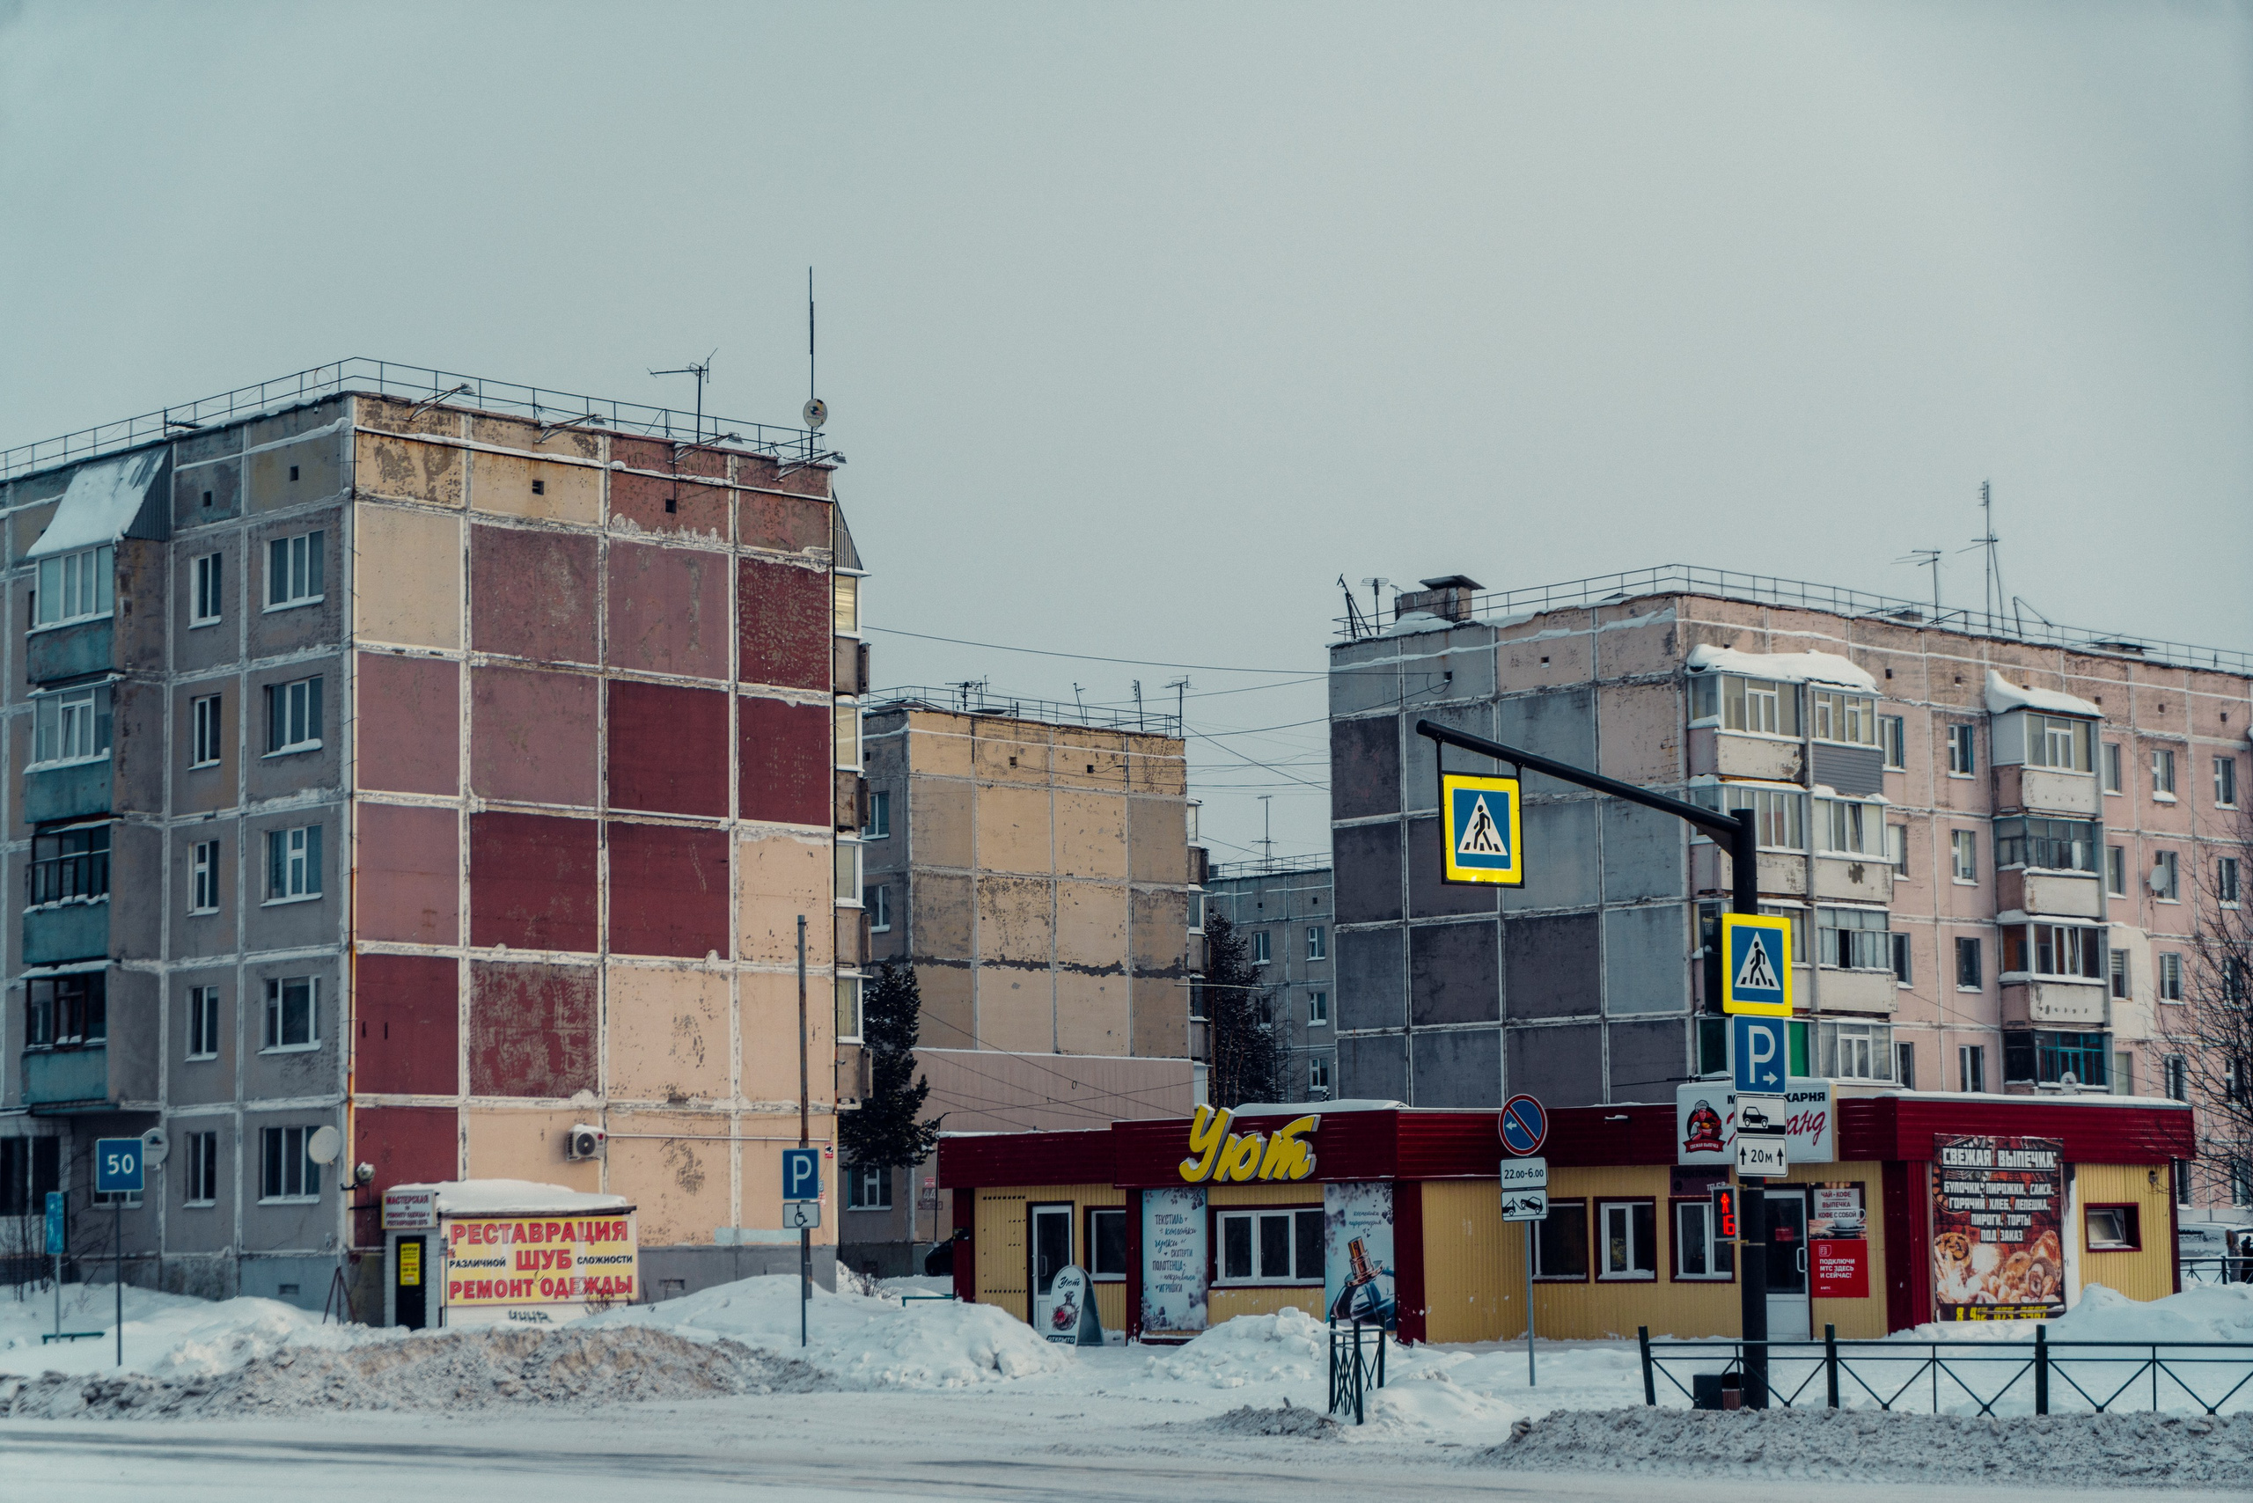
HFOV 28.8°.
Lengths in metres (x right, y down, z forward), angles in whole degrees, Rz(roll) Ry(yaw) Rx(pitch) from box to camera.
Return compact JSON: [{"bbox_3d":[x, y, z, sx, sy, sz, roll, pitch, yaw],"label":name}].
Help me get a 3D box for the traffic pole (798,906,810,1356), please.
[{"bbox_3d":[-4.607,5.407,62.502,0.100,6.232,0.100,-7,-9,43],"label":"traffic pole"}]

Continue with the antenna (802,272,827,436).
[{"bbox_3d":[-6.655,-8.399,93.067,0.520,3.801,0.450,3,-7,-30],"label":"antenna"}]

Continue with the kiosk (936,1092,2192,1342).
[{"bbox_3d":[6.601,7.270,67.422,15.868,3.400,10.954,-7,-9,43],"label":"kiosk"}]

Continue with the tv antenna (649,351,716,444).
[{"bbox_3d":[-9.138,-7.326,90.814,1.250,1.982,0.950,-2,-7,12],"label":"tv antenna"}]

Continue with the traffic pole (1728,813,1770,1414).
[{"bbox_3d":[5.710,3.290,40.102,0.230,5.527,0.230,-1,-6,0],"label":"traffic pole"}]

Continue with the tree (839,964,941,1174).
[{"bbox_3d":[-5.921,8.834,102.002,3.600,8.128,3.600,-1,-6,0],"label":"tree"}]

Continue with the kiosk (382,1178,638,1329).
[{"bbox_3d":[-11.674,9.566,82.763,2.000,2.700,4.692,-7,-9,44],"label":"kiosk"}]

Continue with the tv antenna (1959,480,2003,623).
[{"bbox_3d":[24.059,-5.519,123.111,1.150,4.302,1.100,1,-7,-12],"label":"tv antenna"}]

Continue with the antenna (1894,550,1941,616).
[{"bbox_3d":[21.937,-4.579,121.223,1.200,2.018,1.050,0,-6,-6],"label":"antenna"}]

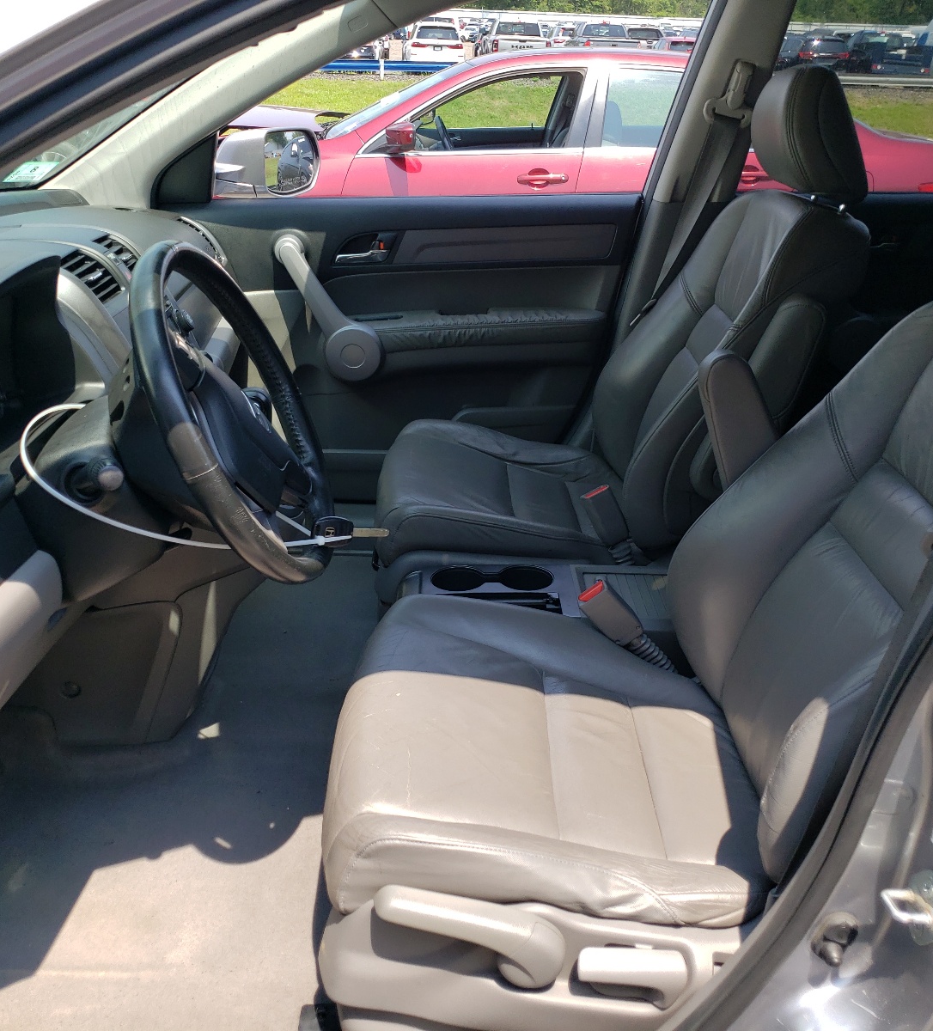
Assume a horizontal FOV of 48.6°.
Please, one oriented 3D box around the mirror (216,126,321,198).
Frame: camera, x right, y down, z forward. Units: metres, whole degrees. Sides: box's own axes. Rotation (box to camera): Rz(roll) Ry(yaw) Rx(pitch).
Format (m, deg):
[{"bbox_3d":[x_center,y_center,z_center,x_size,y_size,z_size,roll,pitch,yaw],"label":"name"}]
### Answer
[{"bbox_3d":[-0.435,-0.765,2.249,0.150,0.165,0.230,8,26,18],"label":"mirror"}]

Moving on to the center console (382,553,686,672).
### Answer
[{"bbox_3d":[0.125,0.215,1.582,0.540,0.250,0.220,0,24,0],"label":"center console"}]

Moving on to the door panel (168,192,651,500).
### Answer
[{"bbox_3d":[-0.130,-0.320,2.126,0.960,0.650,0.140,0,24,0],"label":"door panel"}]

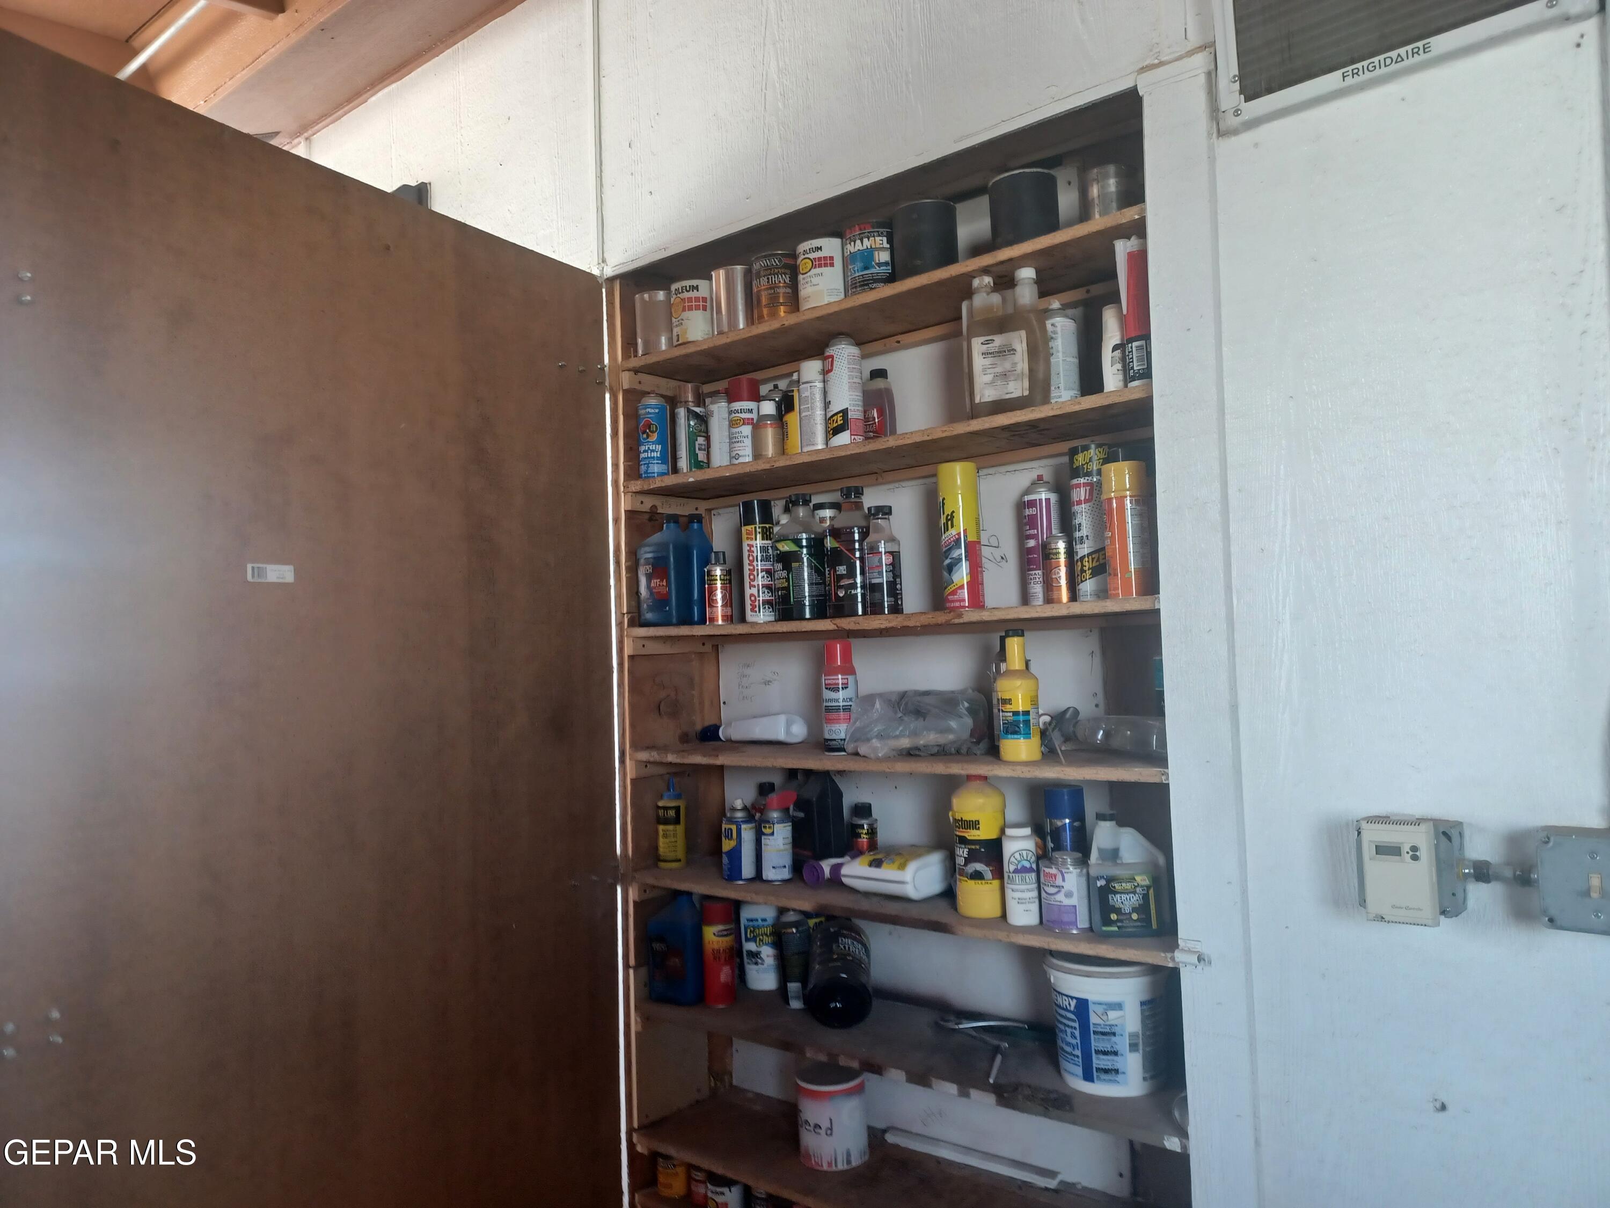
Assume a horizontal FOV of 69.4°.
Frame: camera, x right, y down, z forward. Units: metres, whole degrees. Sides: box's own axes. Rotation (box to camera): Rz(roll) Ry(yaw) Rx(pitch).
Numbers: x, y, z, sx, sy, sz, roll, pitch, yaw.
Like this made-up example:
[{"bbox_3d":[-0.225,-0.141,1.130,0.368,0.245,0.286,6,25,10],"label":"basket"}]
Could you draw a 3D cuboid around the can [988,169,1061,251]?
[{"bbox_3d":[0.361,-0.633,1.914,0.111,0.126,0.111,-2,-3,0],"label":"can"}]

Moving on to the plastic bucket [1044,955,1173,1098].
[{"bbox_3d":[0.491,0.674,1.883,0.200,0.194,0.200,-2,-3,0],"label":"plastic bucket"}]

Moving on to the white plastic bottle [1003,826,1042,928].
[{"bbox_3d":[0.354,0.441,1.893,0.056,0.153,0.054,-3,-3,14],"label":"white plastic bottle"}]

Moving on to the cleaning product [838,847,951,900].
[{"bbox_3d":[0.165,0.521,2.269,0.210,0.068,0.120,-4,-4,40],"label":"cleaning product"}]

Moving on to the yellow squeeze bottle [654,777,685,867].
[{"bbox_3d":[-0.290,0.473,2.515,0.062,0.189,0.062,-2,-3,0],"label":"yellow squeeze bottle"}]

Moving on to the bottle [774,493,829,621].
[{"bbox_3d":[-0.008,-0.085,2.149,0.096,0.233,0.096,-2,-4,0],"label":"bottle"}]

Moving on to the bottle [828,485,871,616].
[{"bbox_3d":[0.084,-0.092,2.079,0.096,0.233,0.096,-2,-4,0],"label":"bottle"}]

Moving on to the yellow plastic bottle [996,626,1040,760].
[{"bbox_3d":[0.366,0.158,2.005,0.069,0.223,0.068,-2,-3,0],"label":"yellow plastic bottle"}]

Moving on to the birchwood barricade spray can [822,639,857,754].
[{"bbox_3d":[0.066,0.174,2.129,0.060,0.210,0.060,-2,-4,0],"label":"birchwood barricade spray can"}]

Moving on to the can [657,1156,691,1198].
[{"bbox_3d":[-0.280,1.204,2.466,0.068,0.077,0.068,-2,-3,0],"label":"can"}]

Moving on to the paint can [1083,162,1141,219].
[{"bbox_3d":[0.475,-0.609,1.798,0.080,0.114,0.080,-2,-4,0],"label":"paint can"}]

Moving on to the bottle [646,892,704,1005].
[{"bbox_3d":[-0.267,0.710,2.410,0.104,0.226,0.058,-3,-4,29],"label":"bottle"}]

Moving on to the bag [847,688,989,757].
[{"bbox_3d":[0.197,0.212,2.044,0.220,0.115,0.120,-5,-5,40],"label":"bag"}]

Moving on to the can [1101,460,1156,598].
[{"bbox_3d":[0.486,-0.109,1.749,0.068,0.202,0.068,-2,-4,0],"label":"can"}]

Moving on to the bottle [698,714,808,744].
[{"bbox_3d":[-0.122,0.285,2.601,0.250,0.062,0.073,-3,-4,30],"label":"bottle"}]

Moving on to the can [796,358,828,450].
[{"bbox_3d":[0.018,-0.379,2.261,0.052,0.184,0.052,-2,-3,0],"label":"can"}]

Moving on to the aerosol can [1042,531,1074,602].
[{"bbox_3d":[0.388,-0.059,1.790,0.044,0.112,0.044,-2,-4,12],"label":"aerosol can"}]

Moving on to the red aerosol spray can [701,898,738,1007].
[{"bbox_3d":[-0.182,0.741,2.467,0.067,0.203,0.067,-2,-3,0],"label":"red aerosol spray can"}]

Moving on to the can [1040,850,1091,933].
[{"bbox_3d":[0.396,0.436,1.766,0.072,0.109,0.072,-2,-3,0],"label":"can"}]

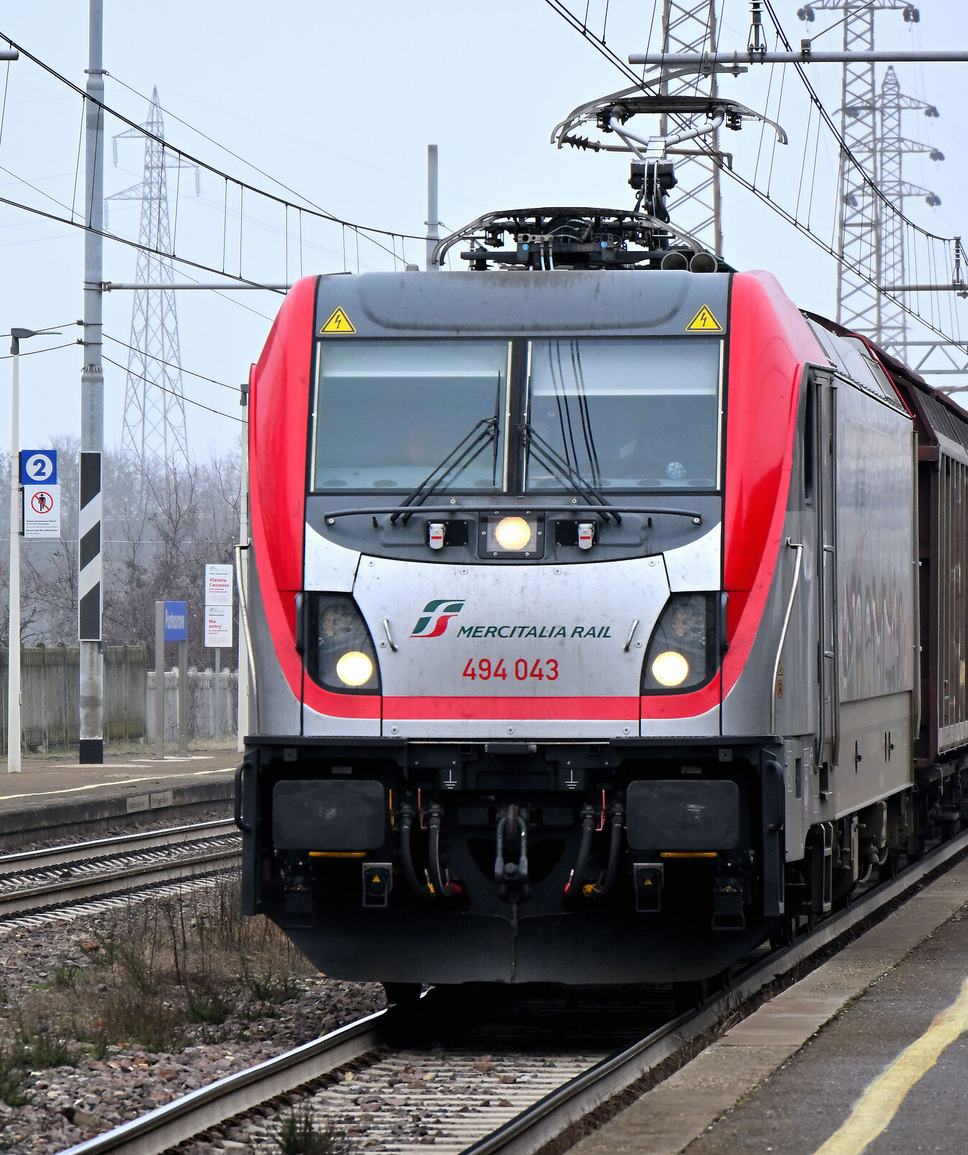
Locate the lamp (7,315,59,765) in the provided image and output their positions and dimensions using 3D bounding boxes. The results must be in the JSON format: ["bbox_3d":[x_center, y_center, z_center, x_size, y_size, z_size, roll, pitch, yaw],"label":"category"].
[{"bbox_3d":[-5.048,-0.305,113.700,0.600,5.000,0.250,0,0,5],"label":"lamp"}]

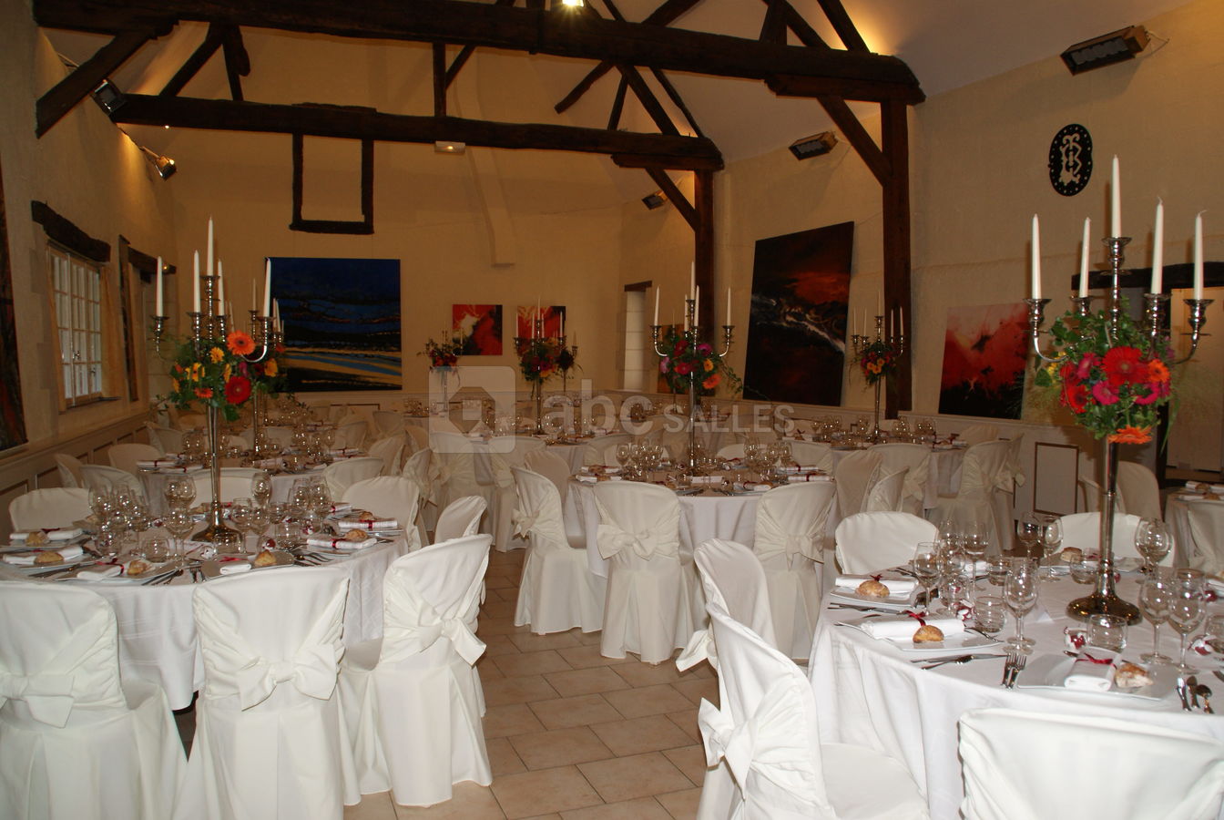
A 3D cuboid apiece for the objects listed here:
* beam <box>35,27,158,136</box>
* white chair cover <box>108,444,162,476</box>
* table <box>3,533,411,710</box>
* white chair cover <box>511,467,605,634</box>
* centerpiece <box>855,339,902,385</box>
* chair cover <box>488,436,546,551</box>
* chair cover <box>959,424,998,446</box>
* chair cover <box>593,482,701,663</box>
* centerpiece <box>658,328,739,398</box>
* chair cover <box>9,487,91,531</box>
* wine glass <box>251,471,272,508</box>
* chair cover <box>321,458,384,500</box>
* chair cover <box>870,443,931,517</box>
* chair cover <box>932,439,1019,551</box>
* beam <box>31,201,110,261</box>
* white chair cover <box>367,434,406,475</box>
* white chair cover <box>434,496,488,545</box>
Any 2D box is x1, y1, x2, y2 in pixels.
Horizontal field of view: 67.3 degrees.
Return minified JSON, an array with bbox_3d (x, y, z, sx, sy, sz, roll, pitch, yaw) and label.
[{"bbox_3d":[-4.341,-2.788,7.678,1.200,0.210,0.200,-45,11,-6],"label":"beam"},{"bbox_3d":[-3.211,0.673,6.574,0.530,0.878,0.460,1,3,20],"label":"white chair cover"},{"bbox_3d":[-1.563,0.884,3.622,1.540,0.750,1.540,1,3,0],"label":"table"},{"bbox_3d":[-0.262,0.768,5.422,0.550,0.890,0.470,-1,3,-30],"label":"white chair cover"},{"bbox_3d":[2.292,-0.411,7.909,0.390,0.400,0.380,1,3,14],"label":"centerpiece"},{"bbox_3d":[-0.721,0.622,7.318,0.470,0.880,0.540,0,3,8],"label":"chair cover"},{"bbox_3d":[3.127,0.597,8.327,0.530,0.878,0.460,-1,3,-24],"label":"chair cover"},{"bbox_3d":[0.198,0.777,4.740,0.450,0.870,0.540,1,3,17],"label":"chair cover"},{"bbox_3d":[0.519,-0.290,5.571,0.480,0.430,0.440,0,3,0],"label":"centerpiece"},{"bbox_3d":[-2.452,0.817,4.283,0.550,0.890,0.470,2,3,37],"label":"chair cover"},{"bbox_3d":[-1.607,0.389,4.215,0.087,0.205,0.087,0,3,0],"label":"wine glass"},{"bbox_3d":[-1.747,0.720,5.805,0.540,0.870,0.450,3,4,41],"label":"chair cover"},{"bbox_3d":[2.175,0.670,7.032,0.460,0.890,0.540,1,3,12],"label":"chair cover"},{"bbox_3d":[2.853,0.663,7.285,0.460,0.890,0.540,0,3,-8],"label":"chair cover"},{"bbox_3d":[-4.121,-1.304,6.959,0.150,0.200,2.200,-1,3,-17],"label":"beam"},{"bbox_3d":[-1.947,0.649,7.085,0.460,0.878,0.530,3,4,38],"label":"white chair cover"},{"bbox_3d":[-0.902,0.826,4.153,0.550,0.890,0.470,-2,3,-37],"label":"white chair cover"}]

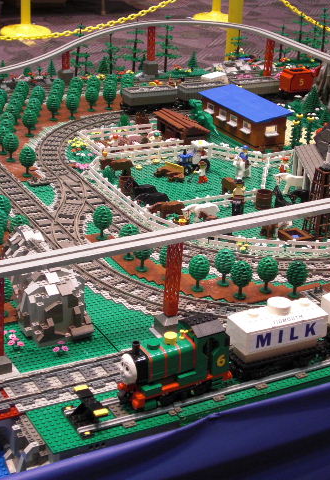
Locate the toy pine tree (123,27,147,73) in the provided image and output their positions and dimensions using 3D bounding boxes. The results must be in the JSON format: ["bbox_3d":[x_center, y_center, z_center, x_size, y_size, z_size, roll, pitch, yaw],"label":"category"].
[{"bbox_3d":[-0.083,-0.534,2.670,0.066,0.146,0.066,2,25,-2],"label":"toy pine tree"}]

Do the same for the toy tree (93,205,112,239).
[{"bbox_3d":[-0.108,-0.032,1.670,0.033,0.064,0.033,2,25,-4],"label":"toy tree"}]

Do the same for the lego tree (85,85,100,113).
[{"bbox_3d":[-0.176,-0.339,2.321,0.034,0.059,0.034,1,25,-4],"label":"lego tree"}]

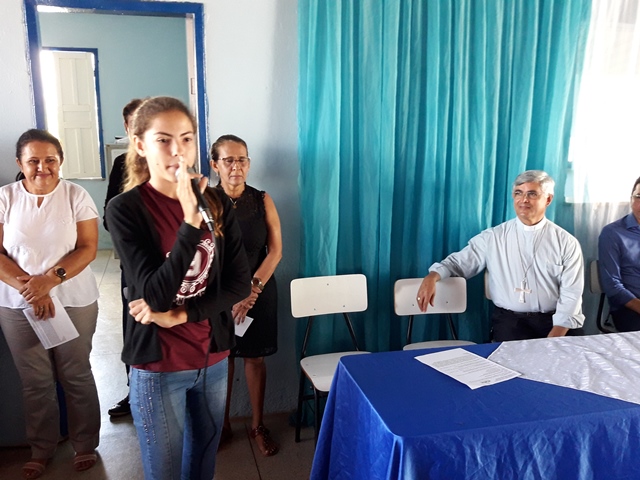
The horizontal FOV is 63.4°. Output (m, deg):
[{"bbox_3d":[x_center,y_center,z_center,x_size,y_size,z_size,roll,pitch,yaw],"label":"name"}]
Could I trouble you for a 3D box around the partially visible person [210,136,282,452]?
[{"bbox_3d":[-0.378,0.293,2.458,0.440,1.550,0.340,-2,13,-14],"label":"partially visible person"}]

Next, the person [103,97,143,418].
[{"bbox_3d":[-0.909,0.114,2.816,0.490,1.720,0.340,2,13,4],"label":"person"}]

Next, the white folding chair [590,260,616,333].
[{"bbox_3d":[1.863,0.579,3.003,0.430,0.840,0.520,-1,13,-11],"label":"white folding chair"}]

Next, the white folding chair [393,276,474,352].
[{"bbox_3d":[0.614,0.654,2.583,0.420,0.830,0.510,-1,13,-9],"label":"white folding chair"}]

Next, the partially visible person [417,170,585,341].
[{"bbox_3d":[1.015,0.388,2.570,0.850,1.370,0.680,2,13,5],"label":"partially visible person"}]

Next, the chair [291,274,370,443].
[{"bbox_3d":[0.104,0.644,2.557,0.420,0.840,0.510,-2,13,-14],"label":"chair"}]

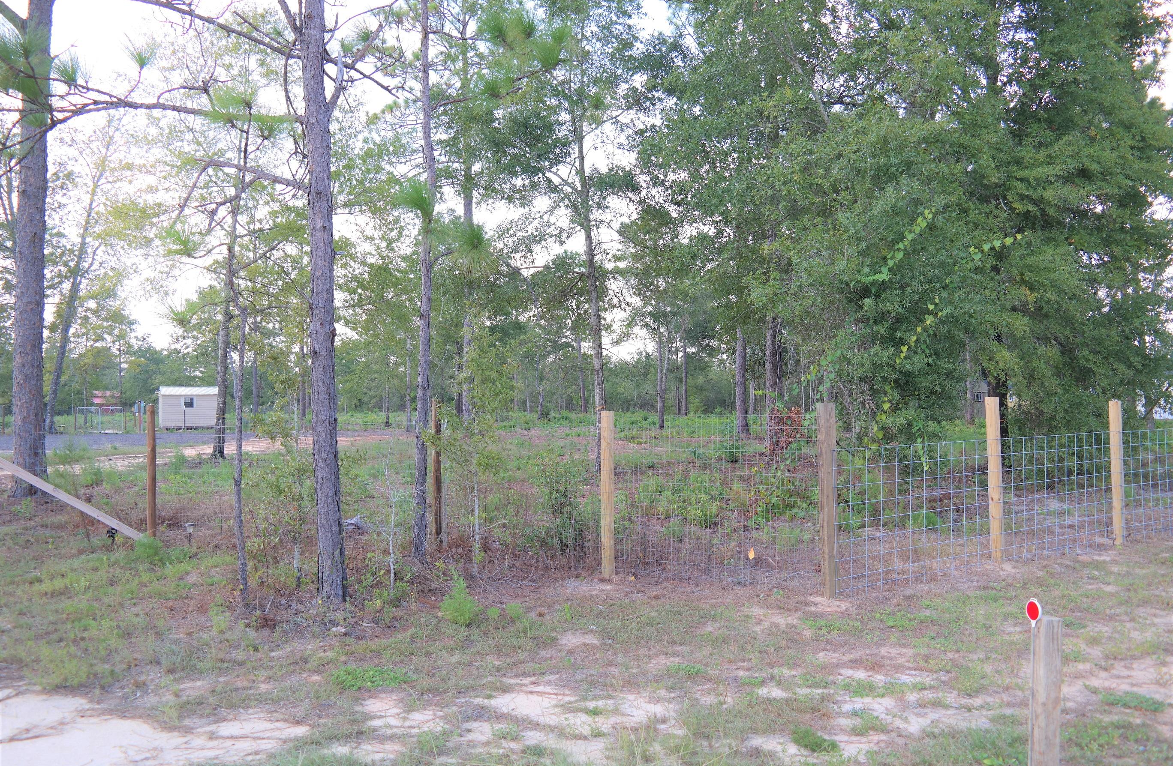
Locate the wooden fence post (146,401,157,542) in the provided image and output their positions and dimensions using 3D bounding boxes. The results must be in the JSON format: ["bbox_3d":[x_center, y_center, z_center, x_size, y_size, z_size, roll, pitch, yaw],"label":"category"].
[{"bbox_3d":[-4.953,1.023,10.020,0.100,1.570,0.100,-1,-1,15],"label":"wooden fence post"}]

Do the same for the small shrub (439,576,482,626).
[{"bbox_3d":[-0.924,1.593,6.450,0.310,0.360,0.300,-1,-1,0],"label":"small shrub"}]

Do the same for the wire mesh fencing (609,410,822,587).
[{"bbox_3d":[1.133,1.041,7.740,1.950,1.480,0.040,-2,-2,27],"label":"wire mesh fencing"}]

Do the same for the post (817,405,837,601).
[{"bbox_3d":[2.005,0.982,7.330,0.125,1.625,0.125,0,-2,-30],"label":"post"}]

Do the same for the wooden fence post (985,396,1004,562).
[{"bbox_3d":[3.977,0.947,8.570,0.130,1.610,0.130,-2,-2,33],"label":"wooden fence post"}]

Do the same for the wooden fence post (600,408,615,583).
[{"bbox_3d":[0.192,1.044,8.210,0.120,1.555,0.120,-1,-1,0],"label":"wooden fence post"}]

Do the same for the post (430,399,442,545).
[{"bbox_3d":[-1.555,0.928,9.130,0.100,1.530,0.100,-2,-2,27],"label":"post"}]

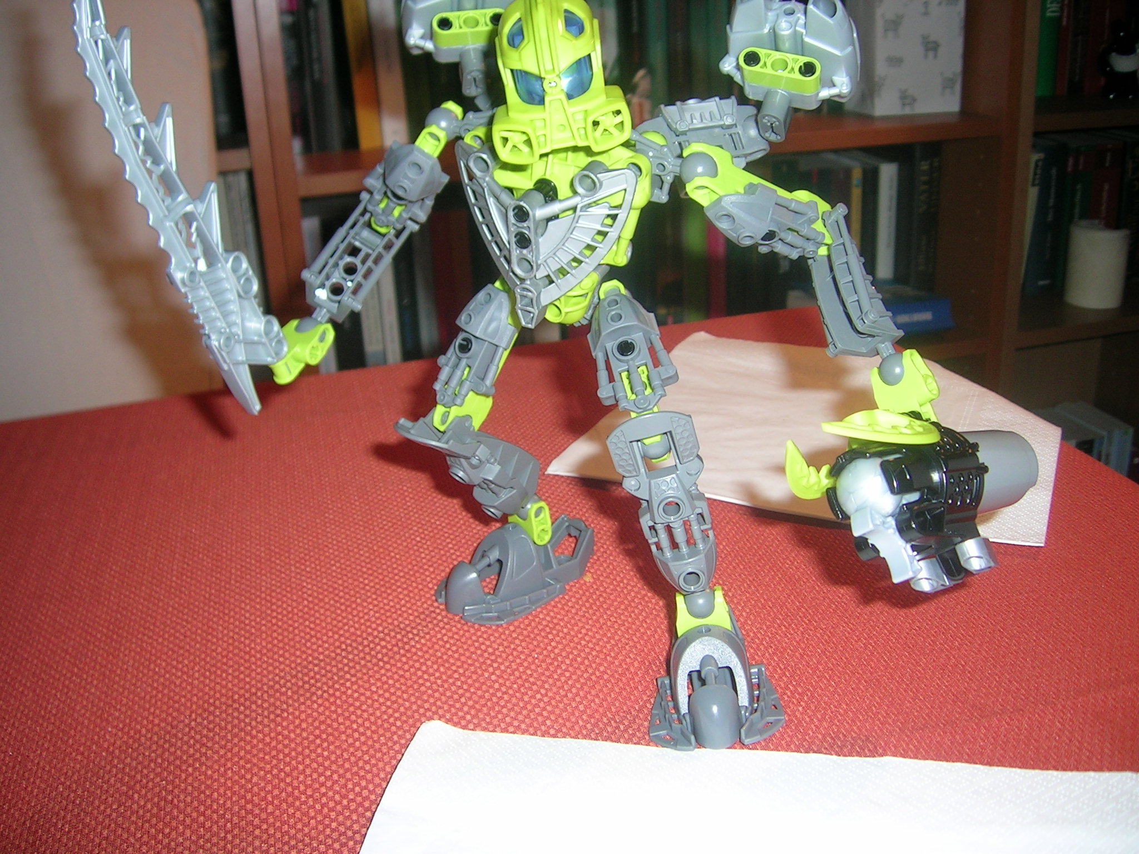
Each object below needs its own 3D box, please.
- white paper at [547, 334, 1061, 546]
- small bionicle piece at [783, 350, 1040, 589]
[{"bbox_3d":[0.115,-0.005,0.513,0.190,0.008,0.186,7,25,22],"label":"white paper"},{"bbox_3d":[0.084,0.011,0.278,0.071,0.055,0.042,-5,19,-41],"label":"small bionicle piece"}]

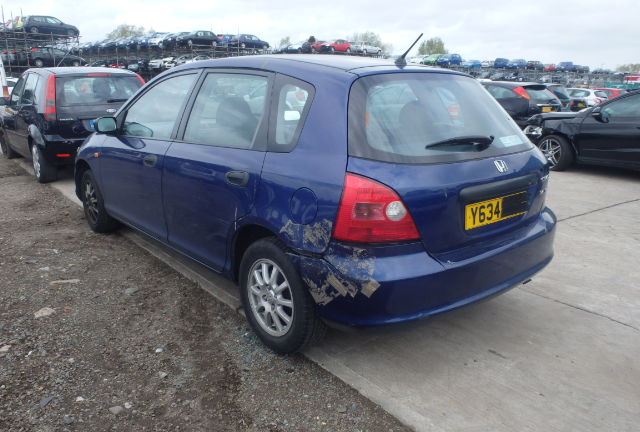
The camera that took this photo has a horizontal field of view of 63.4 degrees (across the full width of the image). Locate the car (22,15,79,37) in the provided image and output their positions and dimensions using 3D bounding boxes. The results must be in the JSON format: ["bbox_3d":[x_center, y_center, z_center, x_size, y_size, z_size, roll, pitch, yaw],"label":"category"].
[{"bbox_3d":[-21.742,-15.390,42.000,4.080,1.460,1.700,-6,16,-27],"label":"car"}]

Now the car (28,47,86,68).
[{"bbox_3d":[-19.737,-11.903,39.000,4.150,1.440,1.720,-9,18,-35],"label":"car"}]

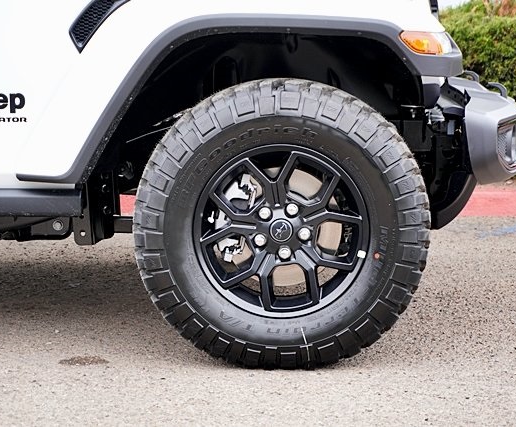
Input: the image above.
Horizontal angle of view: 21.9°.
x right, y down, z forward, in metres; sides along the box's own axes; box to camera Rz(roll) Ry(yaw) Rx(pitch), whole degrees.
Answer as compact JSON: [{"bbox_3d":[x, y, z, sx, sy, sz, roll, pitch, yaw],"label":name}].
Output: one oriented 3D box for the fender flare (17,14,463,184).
[{"bbox_3d":[-0.053,-0.308,3.607,1.206,0.458,0.252,0,8,2],"label":"fender flare"}]

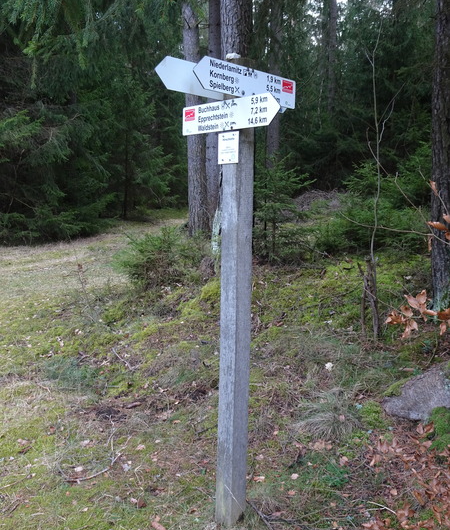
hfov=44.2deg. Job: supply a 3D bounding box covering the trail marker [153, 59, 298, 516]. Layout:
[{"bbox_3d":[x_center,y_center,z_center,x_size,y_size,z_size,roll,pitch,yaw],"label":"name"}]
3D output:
[{"bbox_3d":[0.018,0.151,2.556,0.600,2.170,0.530,2,6,6],"label":"trail marker"}]

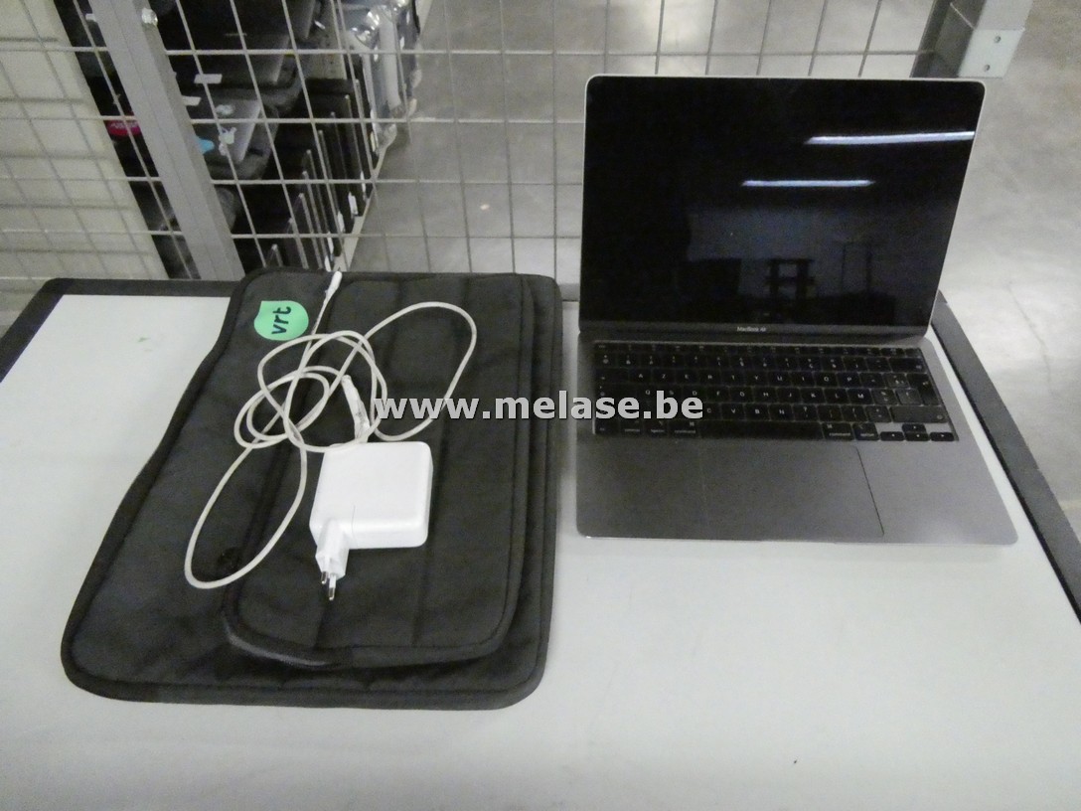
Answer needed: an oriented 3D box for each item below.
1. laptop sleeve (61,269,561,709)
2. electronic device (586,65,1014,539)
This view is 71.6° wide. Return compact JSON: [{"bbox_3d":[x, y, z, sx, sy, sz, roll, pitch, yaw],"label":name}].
[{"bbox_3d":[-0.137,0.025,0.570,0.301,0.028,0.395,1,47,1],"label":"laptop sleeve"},{"bbox_3d":[0.183,-0.078,0.548,0.304,0.200,0.296,1,47,1],"label":"electronic device"}]

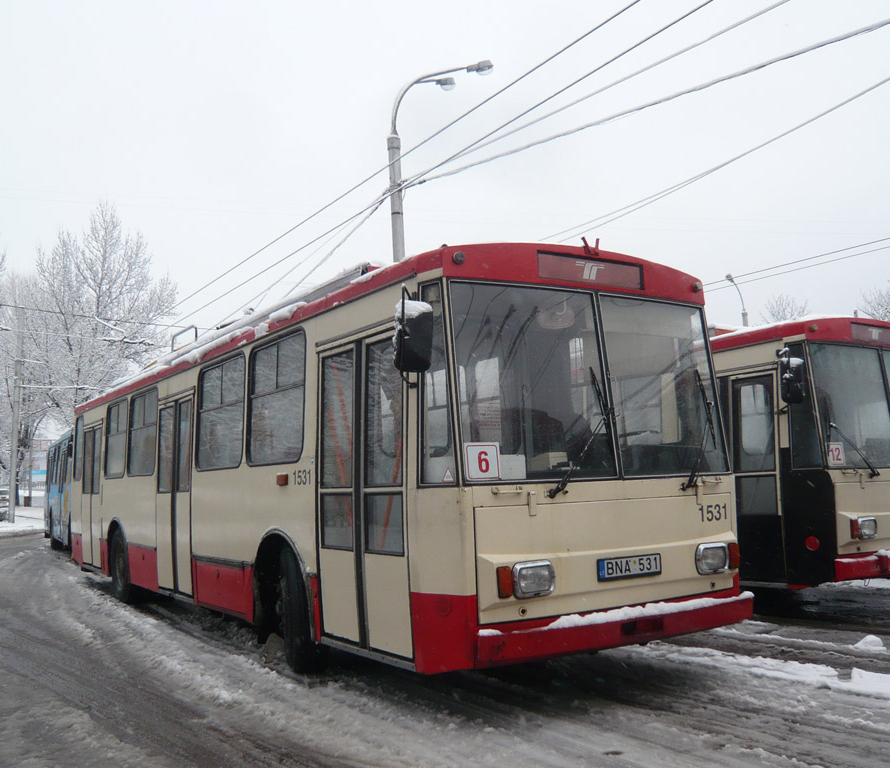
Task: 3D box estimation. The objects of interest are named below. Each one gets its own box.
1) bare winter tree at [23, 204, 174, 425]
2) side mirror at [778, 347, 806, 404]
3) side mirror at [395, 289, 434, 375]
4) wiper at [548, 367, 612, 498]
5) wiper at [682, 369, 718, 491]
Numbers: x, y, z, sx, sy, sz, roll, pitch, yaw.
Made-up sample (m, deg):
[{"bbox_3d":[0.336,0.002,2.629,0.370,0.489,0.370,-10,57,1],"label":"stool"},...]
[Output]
[{"bbox_3d":[-20.796,-1.298,50.000,8.800,18.600,8.400,1,-7,-23],"label":"bare winter tree"},{"bbox_3d":[3.227,-0.070,7.703,0.210,0.440,0.140,0,-7,-13],"label":"side mirror"},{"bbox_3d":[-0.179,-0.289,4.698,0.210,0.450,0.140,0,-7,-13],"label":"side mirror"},{"bbox_3d":[0.833,0.279,5.092,0.580,0.850,0.120,3,-8,-34],"label":"wiper"},{"bbox_3d":[1.724,0.308,5.708,0.430,0.860,0.120,3,-8,-34],"label":"wiper"}]

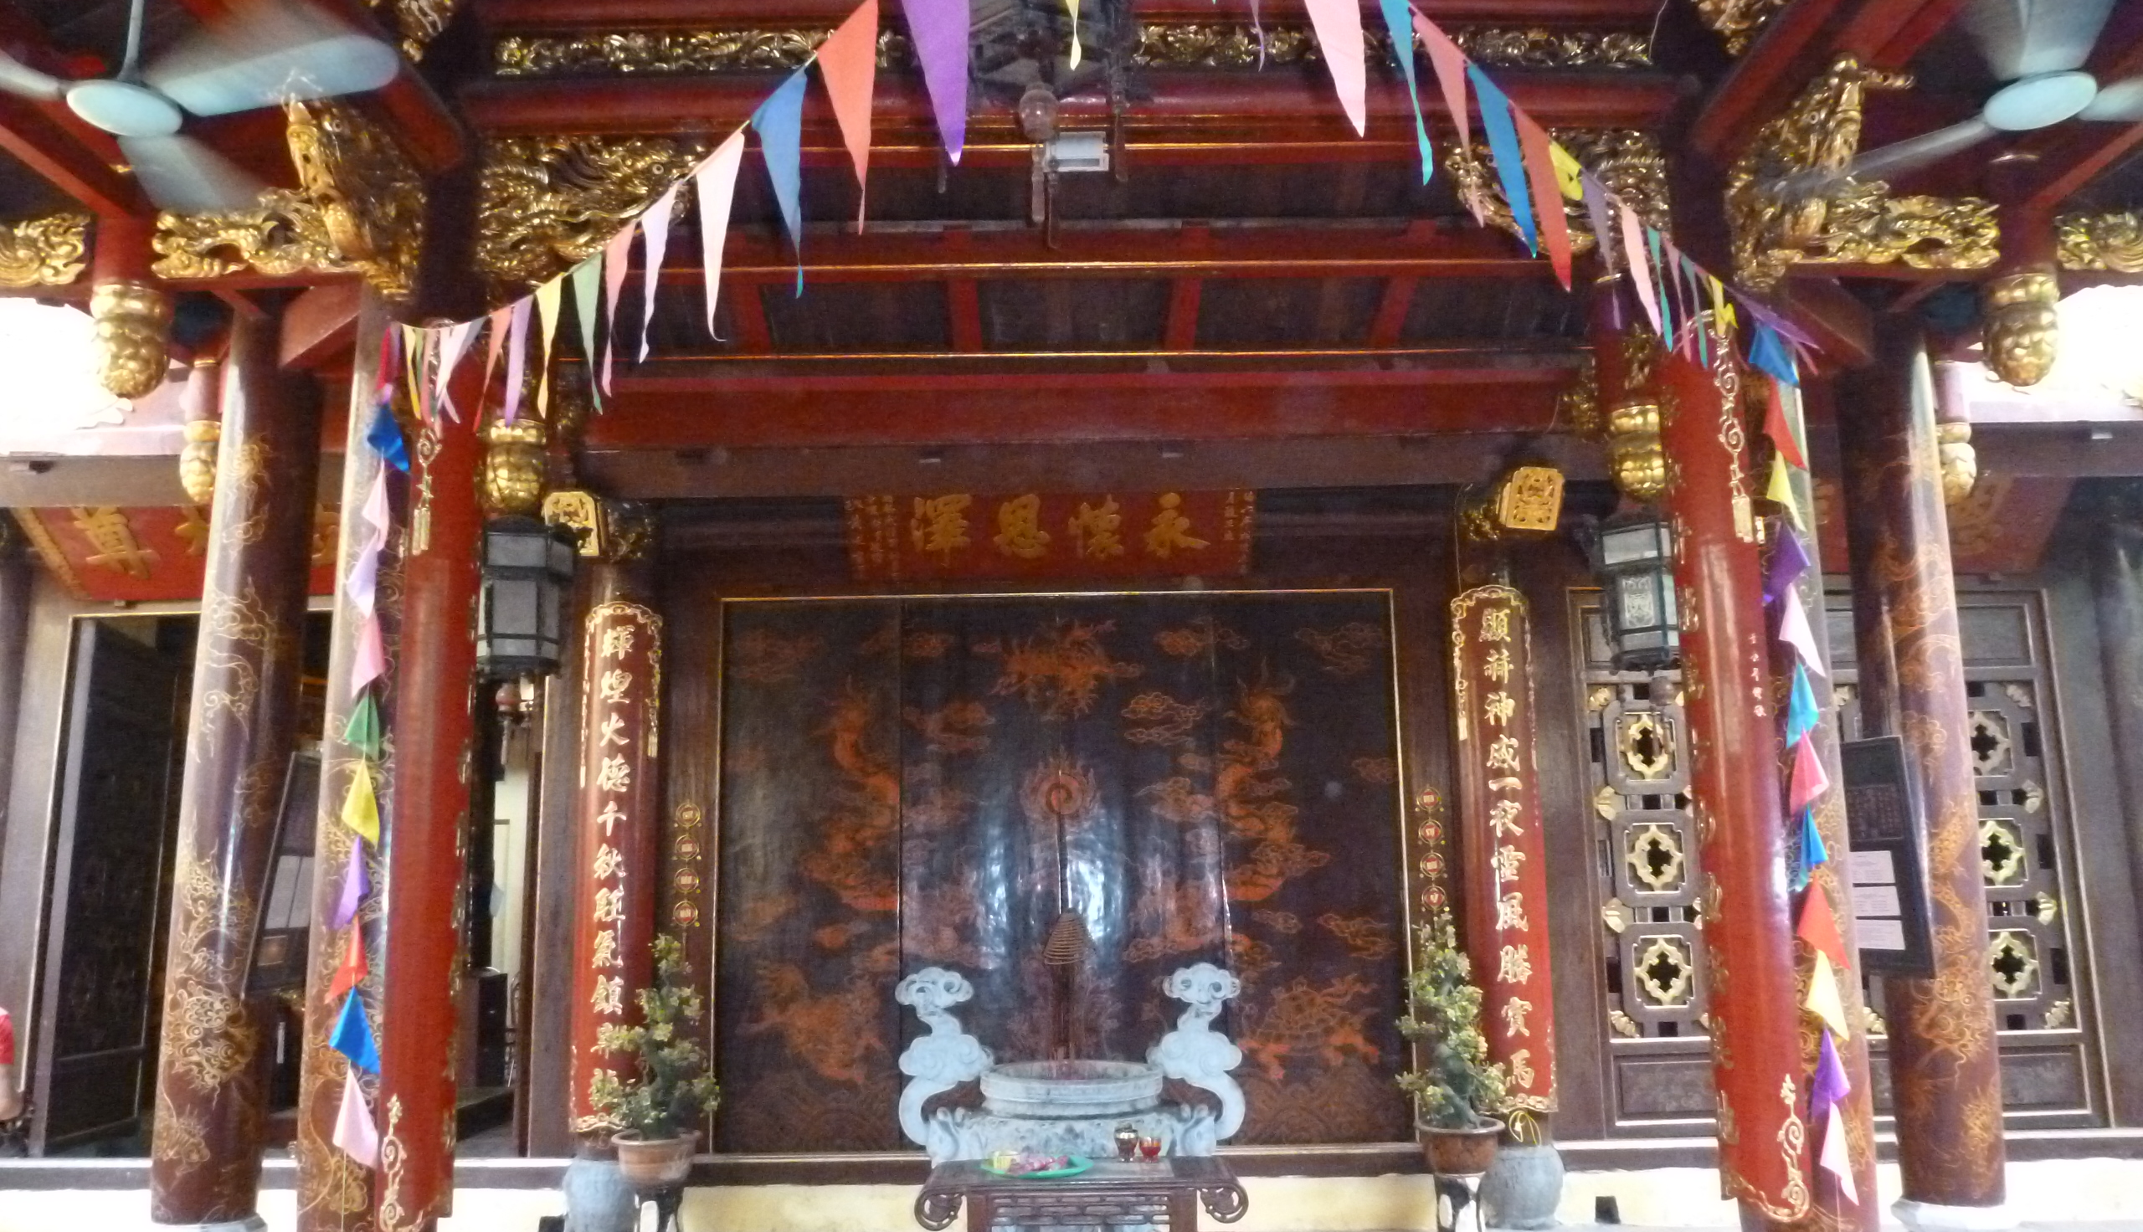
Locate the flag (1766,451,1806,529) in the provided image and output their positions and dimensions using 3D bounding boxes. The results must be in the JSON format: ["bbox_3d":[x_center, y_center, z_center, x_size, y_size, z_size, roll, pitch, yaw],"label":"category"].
[{"bbox_3d":[2.296,-0.404,4.778,0.125,0.250,0.070,-1,-11,0],"label":"flag"}]

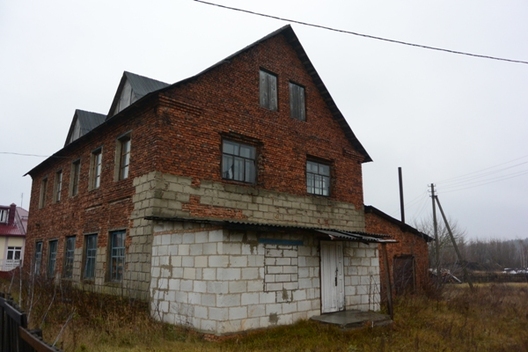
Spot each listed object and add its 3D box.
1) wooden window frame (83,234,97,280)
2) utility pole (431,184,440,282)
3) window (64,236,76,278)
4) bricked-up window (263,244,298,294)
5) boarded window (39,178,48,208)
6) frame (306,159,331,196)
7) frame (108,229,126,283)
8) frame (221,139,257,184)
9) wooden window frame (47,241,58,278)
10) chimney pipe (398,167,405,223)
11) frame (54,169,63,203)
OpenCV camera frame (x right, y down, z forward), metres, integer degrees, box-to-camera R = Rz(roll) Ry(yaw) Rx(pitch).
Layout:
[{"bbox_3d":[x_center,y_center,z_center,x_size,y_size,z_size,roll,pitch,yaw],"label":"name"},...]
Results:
[{"bbox_3d":[-6.398,2.974,14.577,0.150,1.650,1.257,11,-17,-42],"label":"wooden window frame"},{"bbox_3d":[12.871,4.209,29.650,0.280,7.280,0.280,-5,-13,23],"label":"utility pole"},{"bbox_3d":[-7.940,3.309,16.161,0.150,1.699,1.292,11,-17,-42],"label":"window"},{"bbox_3d":[0.417,2.357,10.181,1.253,1.120,0.180,11,-17,-42],"label":"bricked-up window"},{"bbox_3d":[-11.190,0.837,20.112,0.150,1.572,1.012,11,-17,-42],"label":"boarded window"},{"bbox_3d":[2.412,0.138,17.241,1.627,1.451,0.150,11,-17,-42],"label":"frame"},{"bbox_3d":[-4.777,2.602,12.915,0.150,1.649,1.141,11,-17,-42],"label":"frame"},{"bbox_3d":[-0.840,-0.482,14.235,1.649,1.471,0.150,11,-17,-42],"label":"frame"},{"bbox_3d":[-9.452,3.705,17.700,0.150,1.649,1.249,11,-17,-42],"label":"wooden window frame"},{"bbox_3d":[8.148,1.125,23.421,0.190,3.425,0.190,11,-17,-42],"label":"chimney pipe"},{"bbox_3d":[-9.640,0.490,18.565,0.150,1.563,0.899,11,-17,-42],"label":"frame"}]

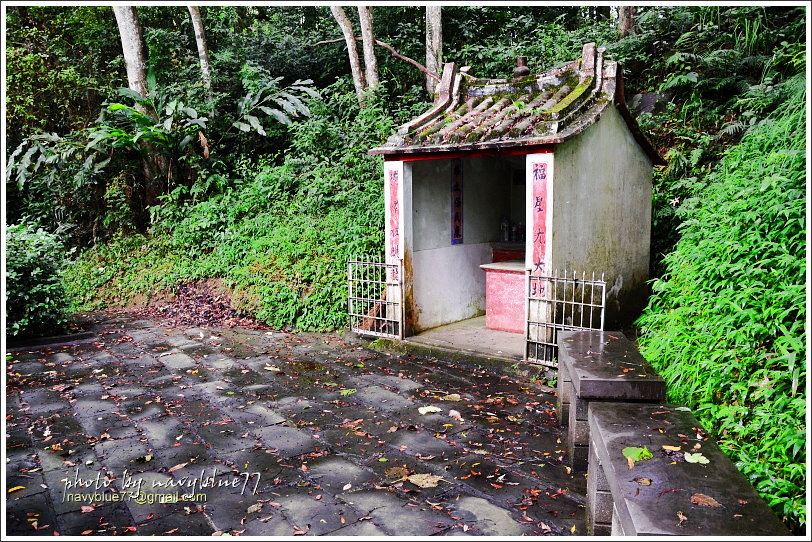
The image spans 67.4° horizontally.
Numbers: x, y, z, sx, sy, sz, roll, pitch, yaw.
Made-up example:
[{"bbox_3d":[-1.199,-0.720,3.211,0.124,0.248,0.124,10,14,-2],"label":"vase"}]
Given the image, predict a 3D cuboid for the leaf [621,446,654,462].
[{"bbox_3d":[0.922,0.722,2.413,0.119,0.020,0.130,-1,7,-5],"label":"leaf"}]

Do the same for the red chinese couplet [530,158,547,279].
[{"bbox_3d":[1.115,-0.336,5.111,0.133,1.120,0.015,5,9,40],"label":"red chinese couplet"}]

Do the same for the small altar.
[{"bbox_3d":[1.217,0.285,6.471,0.660,0.670,0.550,5,9,40],"label":"small altar"}]

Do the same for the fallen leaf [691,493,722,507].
[{"bbox_3d":[1.006,0.768,2.041,0.100,0.020,0.070,4,9,35],"label":"fallen leaf"}]

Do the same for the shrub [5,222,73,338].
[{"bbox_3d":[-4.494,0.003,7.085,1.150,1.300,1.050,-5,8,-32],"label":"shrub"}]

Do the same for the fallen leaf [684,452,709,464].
[{"bbox_3d":[1.132,0.728,2.371,0.086,0.013,0.101,0,7,8],"label":"fallen leaf"}]

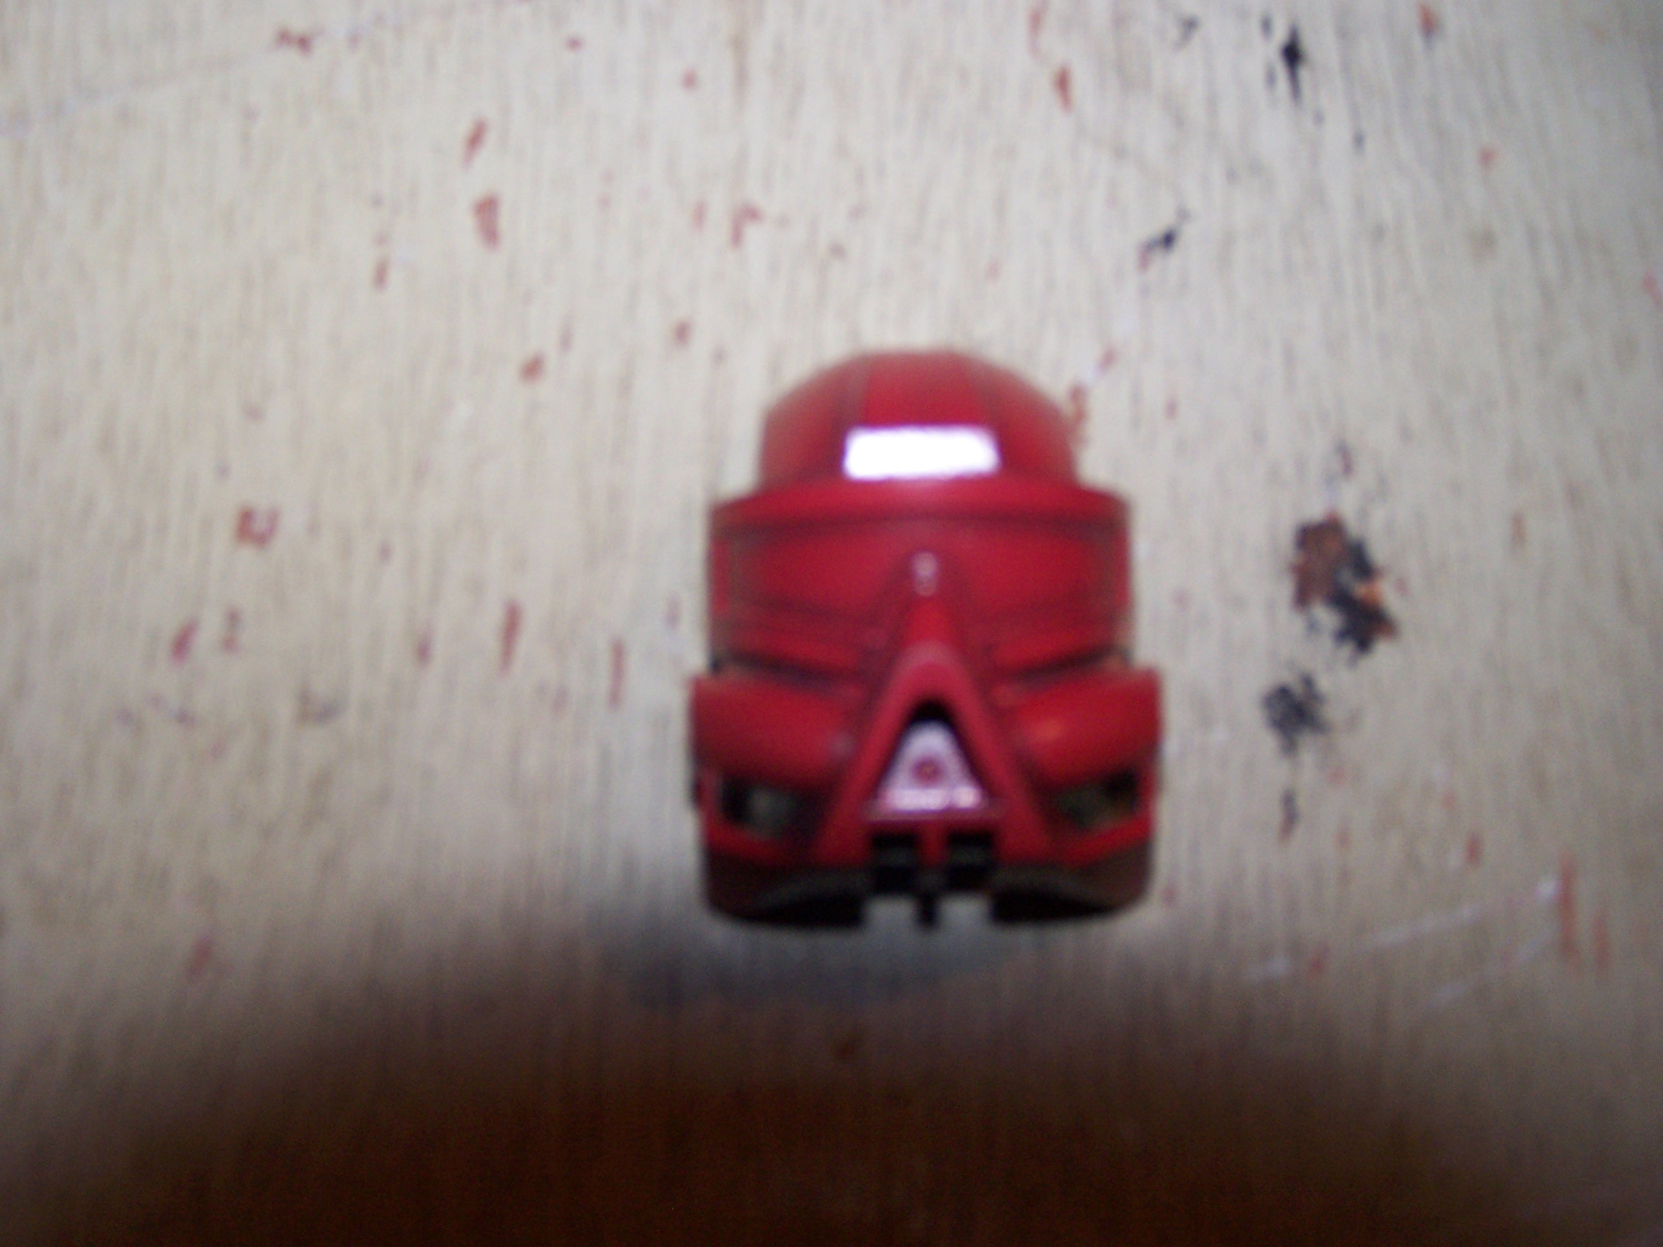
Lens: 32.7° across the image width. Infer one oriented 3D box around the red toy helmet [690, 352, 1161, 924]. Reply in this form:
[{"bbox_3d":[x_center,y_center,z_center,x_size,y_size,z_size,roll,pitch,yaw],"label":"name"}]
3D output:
[{"bbox_3d":[0.006,0.001,0.169,0.028,0.023,0.034,1,79,2],"label":"red toy helmet"}]

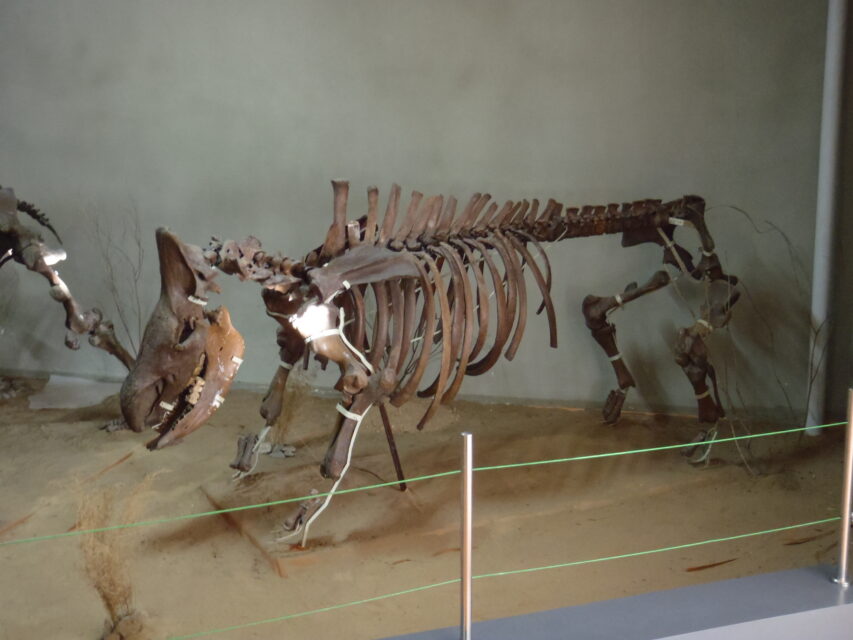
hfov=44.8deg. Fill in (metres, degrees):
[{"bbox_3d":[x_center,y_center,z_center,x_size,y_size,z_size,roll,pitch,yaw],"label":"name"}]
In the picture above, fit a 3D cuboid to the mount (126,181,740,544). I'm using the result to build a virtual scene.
[{"bbox_3d":[0.168,0.046,4.674,3.020,1.345,0.860,-5,11,-28],"label":"mount"}]

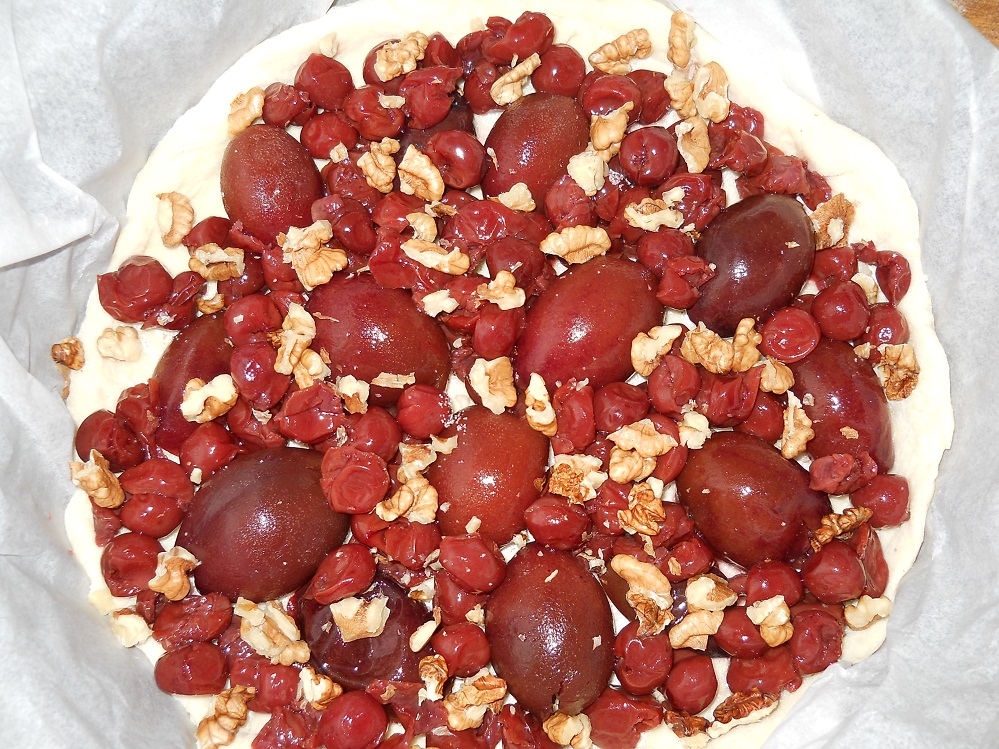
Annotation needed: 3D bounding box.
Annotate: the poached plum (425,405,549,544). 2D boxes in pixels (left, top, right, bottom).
[{"bbox_3d":[-0.004,0.029,0.352,0.036,0.019,0.044,13,76,7],"label":"poached plum"}]

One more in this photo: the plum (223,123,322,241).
[{"bbox_3d":[-0.075,-0.064,0.384,0.033,0.017,0.044,-14,74,-1],"label":"plum"}]

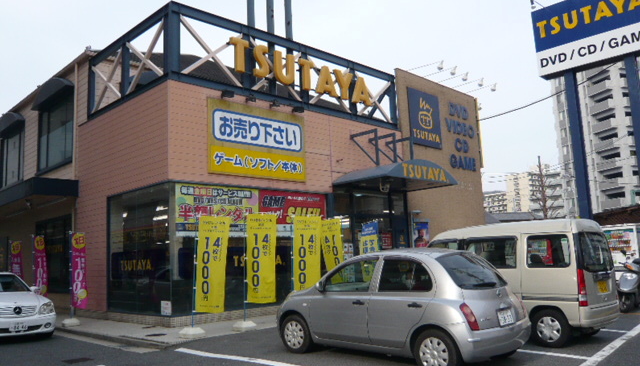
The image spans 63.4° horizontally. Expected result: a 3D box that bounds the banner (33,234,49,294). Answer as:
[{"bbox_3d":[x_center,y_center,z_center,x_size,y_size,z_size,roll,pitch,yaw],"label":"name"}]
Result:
[{"bbox_3d":[-7.428,2.316,13.809,0.600,1.800,0.050,-7,-9,28],"label":"banner"}]

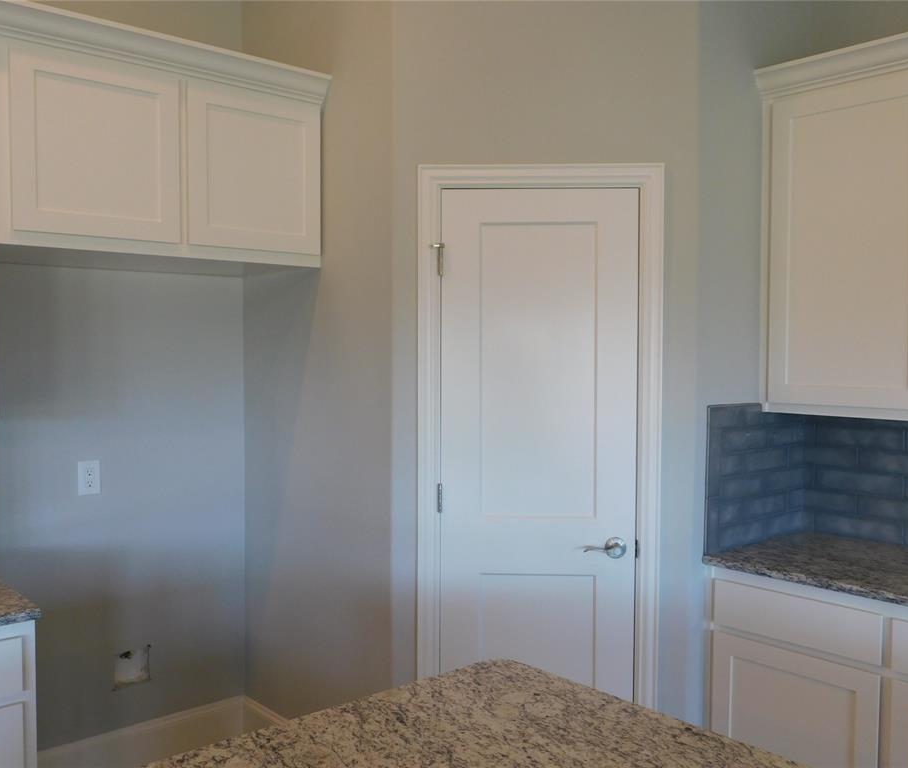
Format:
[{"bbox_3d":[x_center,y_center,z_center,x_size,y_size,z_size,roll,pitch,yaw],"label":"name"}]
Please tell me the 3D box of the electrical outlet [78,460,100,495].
[{"bbox_3d":[-1.284,0.333,3.130,0.074,0.117,0.010,-2,3,-41],"label":"electrical outlet"}]

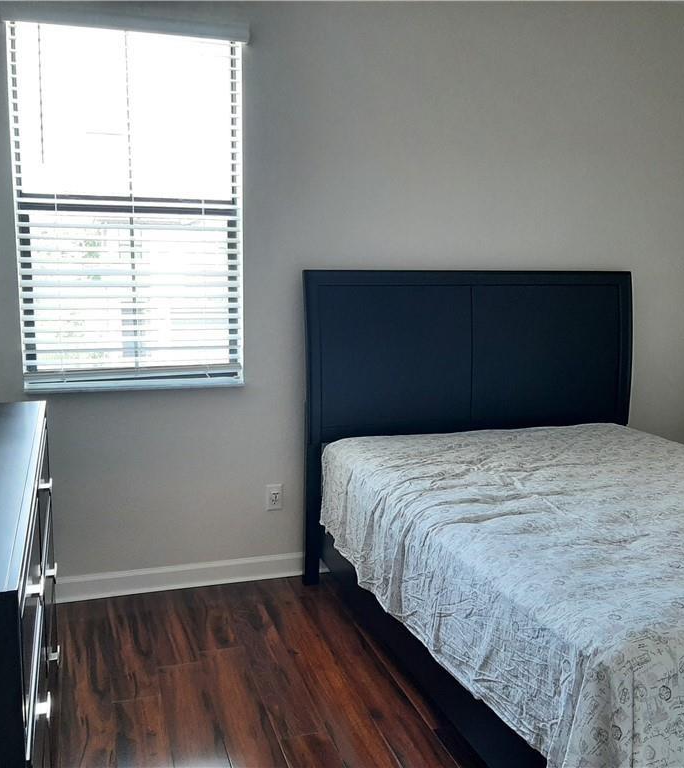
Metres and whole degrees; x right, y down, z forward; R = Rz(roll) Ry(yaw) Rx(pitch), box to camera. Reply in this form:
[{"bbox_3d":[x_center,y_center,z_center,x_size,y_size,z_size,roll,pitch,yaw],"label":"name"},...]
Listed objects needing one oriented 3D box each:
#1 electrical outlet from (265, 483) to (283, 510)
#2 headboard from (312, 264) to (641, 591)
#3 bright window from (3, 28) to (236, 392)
[{"bbox_3d":[-0.300,0.510,3.449,0.071,0.120,0.010,-2,10,-19],"label":"electrical outlet"},{"bbox_3d":[0.626,0.172,3.647,1.693,1.397,0.100,-2,10,-19],"label":"headboard"},{"bbox_3d":[-0.840,-0.676,3.102,0.883,1.393,0.100,-2,10,-19],"label":"bright window"}]

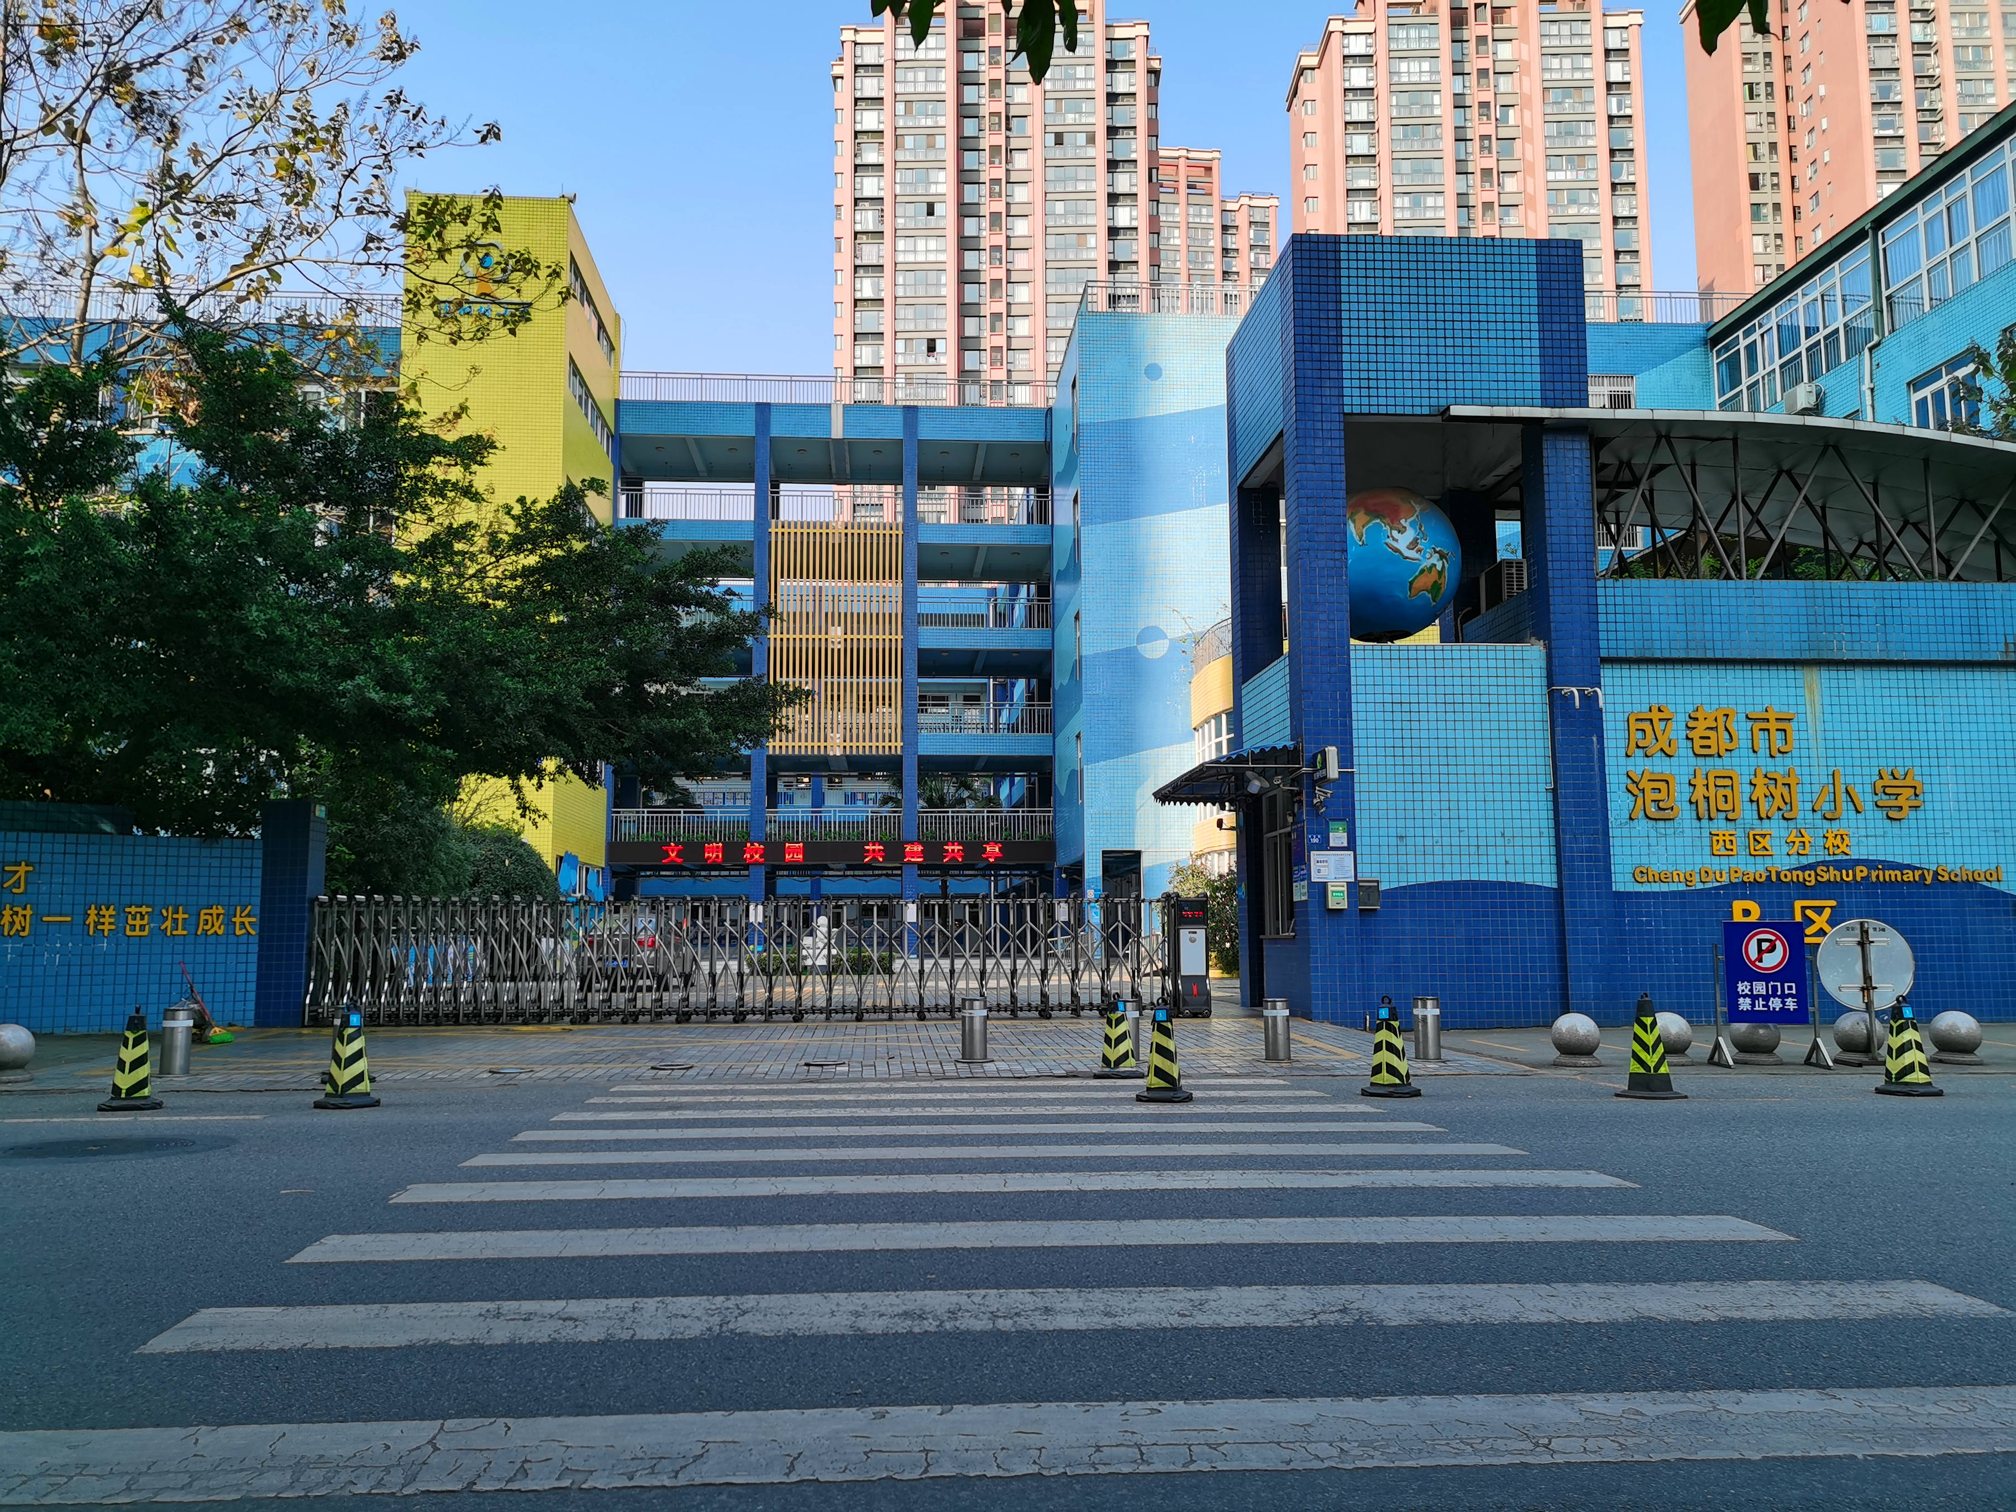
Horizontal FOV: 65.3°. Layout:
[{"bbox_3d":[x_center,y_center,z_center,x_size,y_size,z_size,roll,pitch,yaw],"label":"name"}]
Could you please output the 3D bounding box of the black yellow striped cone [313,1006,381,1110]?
[{"bbox_3d":[-4.414,1.997,10.537,0.390,0.680,0.390,4,-7,-32],"label":"black yellow striped cone"}]

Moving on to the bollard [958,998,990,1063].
[{"bbox_3d":[-0.304,2.422,13.930,0.235,0.555,0.235,0,-6,-1],"label":"bollard"}]

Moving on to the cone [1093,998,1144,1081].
[{"bbox_3d":[0.887,2.212,12.537,0.390,0.680,0.390,-1,-6,4],"label":"cone"}]

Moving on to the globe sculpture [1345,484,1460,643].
[{"bbox_3d":[4.690,-2.379,19.600,1.900,1.900,1.900,-2,-6,14],"label":"globe sculpture"}]

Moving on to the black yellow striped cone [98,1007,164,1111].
[{"bbox_3d":[-5.801,1.983,10.437,0.390,0.690,0.390,3,-7,-29],"label":"black yellow striped cone"}]

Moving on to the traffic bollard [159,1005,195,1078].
[{"bbox_3d":[-6.965,2.371,13.180,0.235,0.555,0.235,3,-7,-27],"label":"traffic bollard"}]

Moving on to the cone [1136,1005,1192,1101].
[{"bbox_3d":[1.046,1.968,10.587,0.390,0.680,0.390,-1,-6,5],"label":"cone"}]

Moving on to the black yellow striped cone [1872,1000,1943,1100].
[{"bbox_3d":[6.047,1.929,10.587,0.390,0.680,0.390,-4,-7,29],"label":"black yellow striped cone"}]

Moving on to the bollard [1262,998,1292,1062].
[{"bbox_3d":[2.386,2.401,13.930,0.235,0.555,0.235,-1,-6,9],"label":"bollard"}]

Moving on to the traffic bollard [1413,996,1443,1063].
[{"bbox_3d":[3.682,2.382,13.830,0.235,0.555,0.235,-2,-6,15],"label":"traffic bollard"}]

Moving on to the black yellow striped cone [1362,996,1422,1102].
[{"bbox_3d":[2.583,1.950,10.637,0.390,0.680,0.390,-2,-6,13],"label":"black yellow striped cone"}]

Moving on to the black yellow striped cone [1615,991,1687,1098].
[{"bbox_3d":[4.294,1.929,10.538,0.340,0.700,0.340,3,-7,-32],"label":"black yellow striped cone"}]

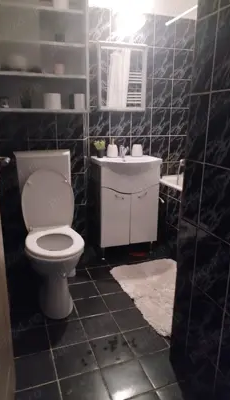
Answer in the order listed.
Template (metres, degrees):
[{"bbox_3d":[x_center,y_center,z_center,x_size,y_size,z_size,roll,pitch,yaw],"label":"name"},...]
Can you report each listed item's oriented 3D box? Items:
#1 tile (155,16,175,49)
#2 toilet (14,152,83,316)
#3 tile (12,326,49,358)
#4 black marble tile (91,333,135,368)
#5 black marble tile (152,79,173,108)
[{"bbox_3d":[0.440,-1.481,2.650,0.200,0.252,0.010,-5,16,-20],"label":"tile"},{"bbox_3d":[-0.406,0.204,1.946,0.390,0.977,0.665,-5,16,-20],"label":"toilet"},{"bbox_3d":[-0.465,0.786,1.656,0.200,0.010,0.200,-5,16,-20],"label":"tile"},{"bbox_3d":[-0.020,0.810,1.627,0.202,0.010,0.199,-5,16,-20],"label":"black marble tile"},{"bbox_3d":[0.424,-0.959,2.698,0.193,0.246,0.010,-5,16,-20],"label":"black marble tile"}]

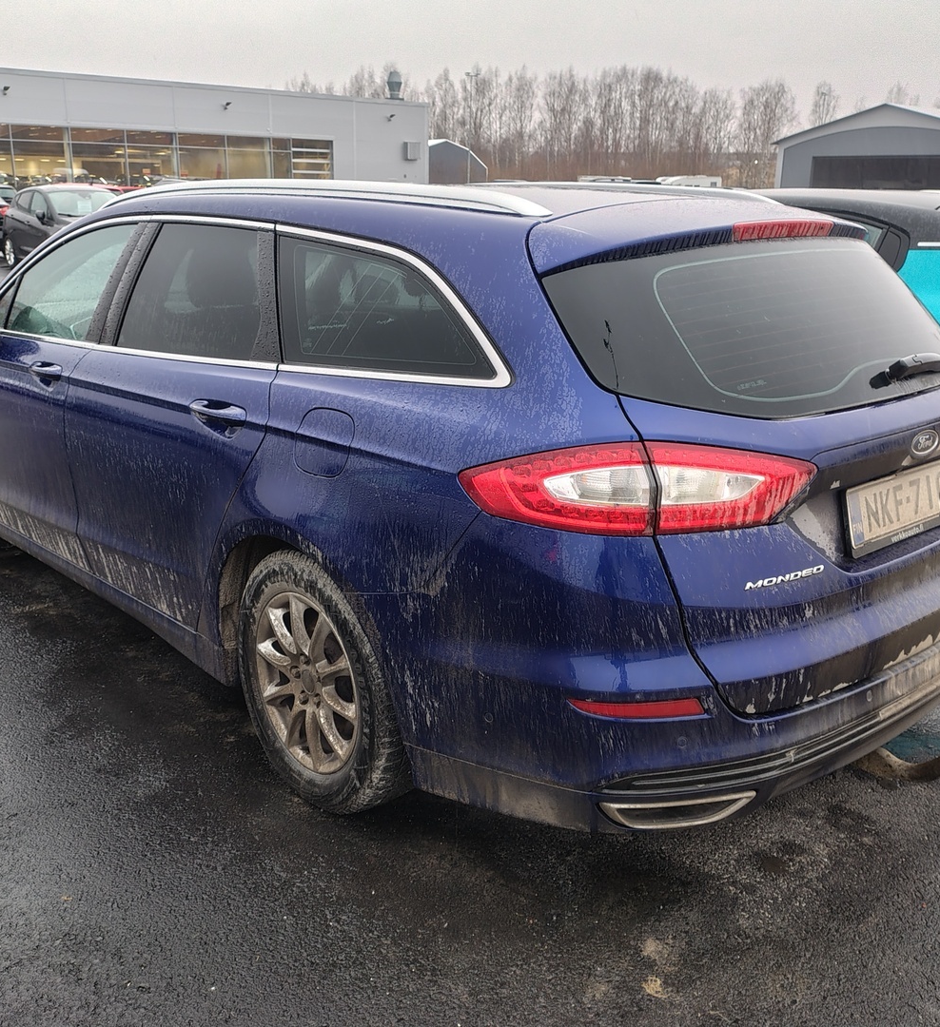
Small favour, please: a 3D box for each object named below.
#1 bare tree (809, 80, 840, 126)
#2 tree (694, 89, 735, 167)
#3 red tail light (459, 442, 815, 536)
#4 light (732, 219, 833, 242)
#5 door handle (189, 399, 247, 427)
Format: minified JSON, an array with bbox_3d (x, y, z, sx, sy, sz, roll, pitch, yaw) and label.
[{"bbox_3d":[42.968,-45.087,120.000,3.765,15.513,3.765,0,18,0],"label":"bare tree"},{"bbox_3d":[24.773,-37.916,100.000,4.100,10.500,4.100,-15,23,-39],"label":"tree"},{"bbox_3d":[0.314,-0.100,1.785,0.530,0.170,0.380,-15,23,-39],"label":"red tail light"},{"bbox_3d":[0.692,-0.623,2.174,0.385,0.042,0.050,-15,23,-39],"label":"light"},{"bbox_3d":[-0.606,-0.245,2.390,0.060,0.050,0.250,-15,23,-39],"label":"door handle"}]

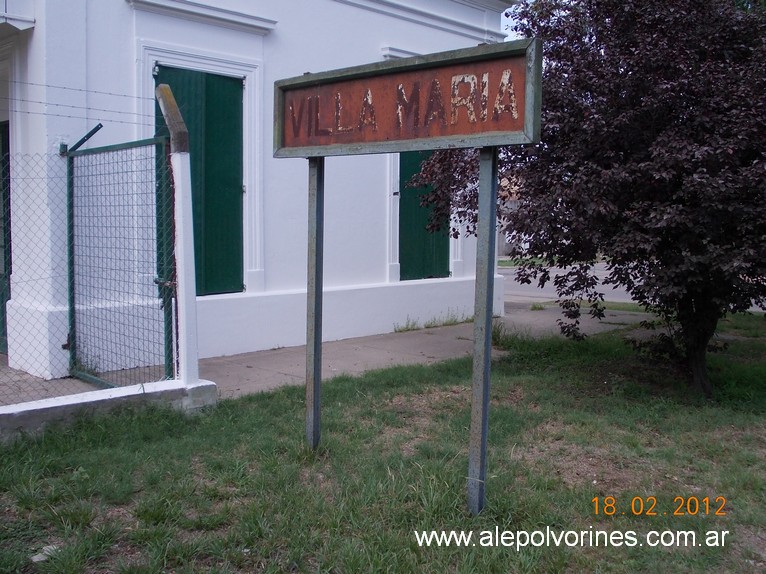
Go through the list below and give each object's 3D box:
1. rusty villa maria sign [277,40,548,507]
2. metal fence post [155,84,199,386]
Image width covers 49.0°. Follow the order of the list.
[{"bbox_3d":[0.041,-0.062,5.003,0.117,2.488,2.100,-4,7,-44],"label":"rusty villa maria sign"},{"bbox_3d":[-1.674,-0.438,6.847,0.110,2.420,0.460,-4,7,-43],"label":"metal fence post"}]

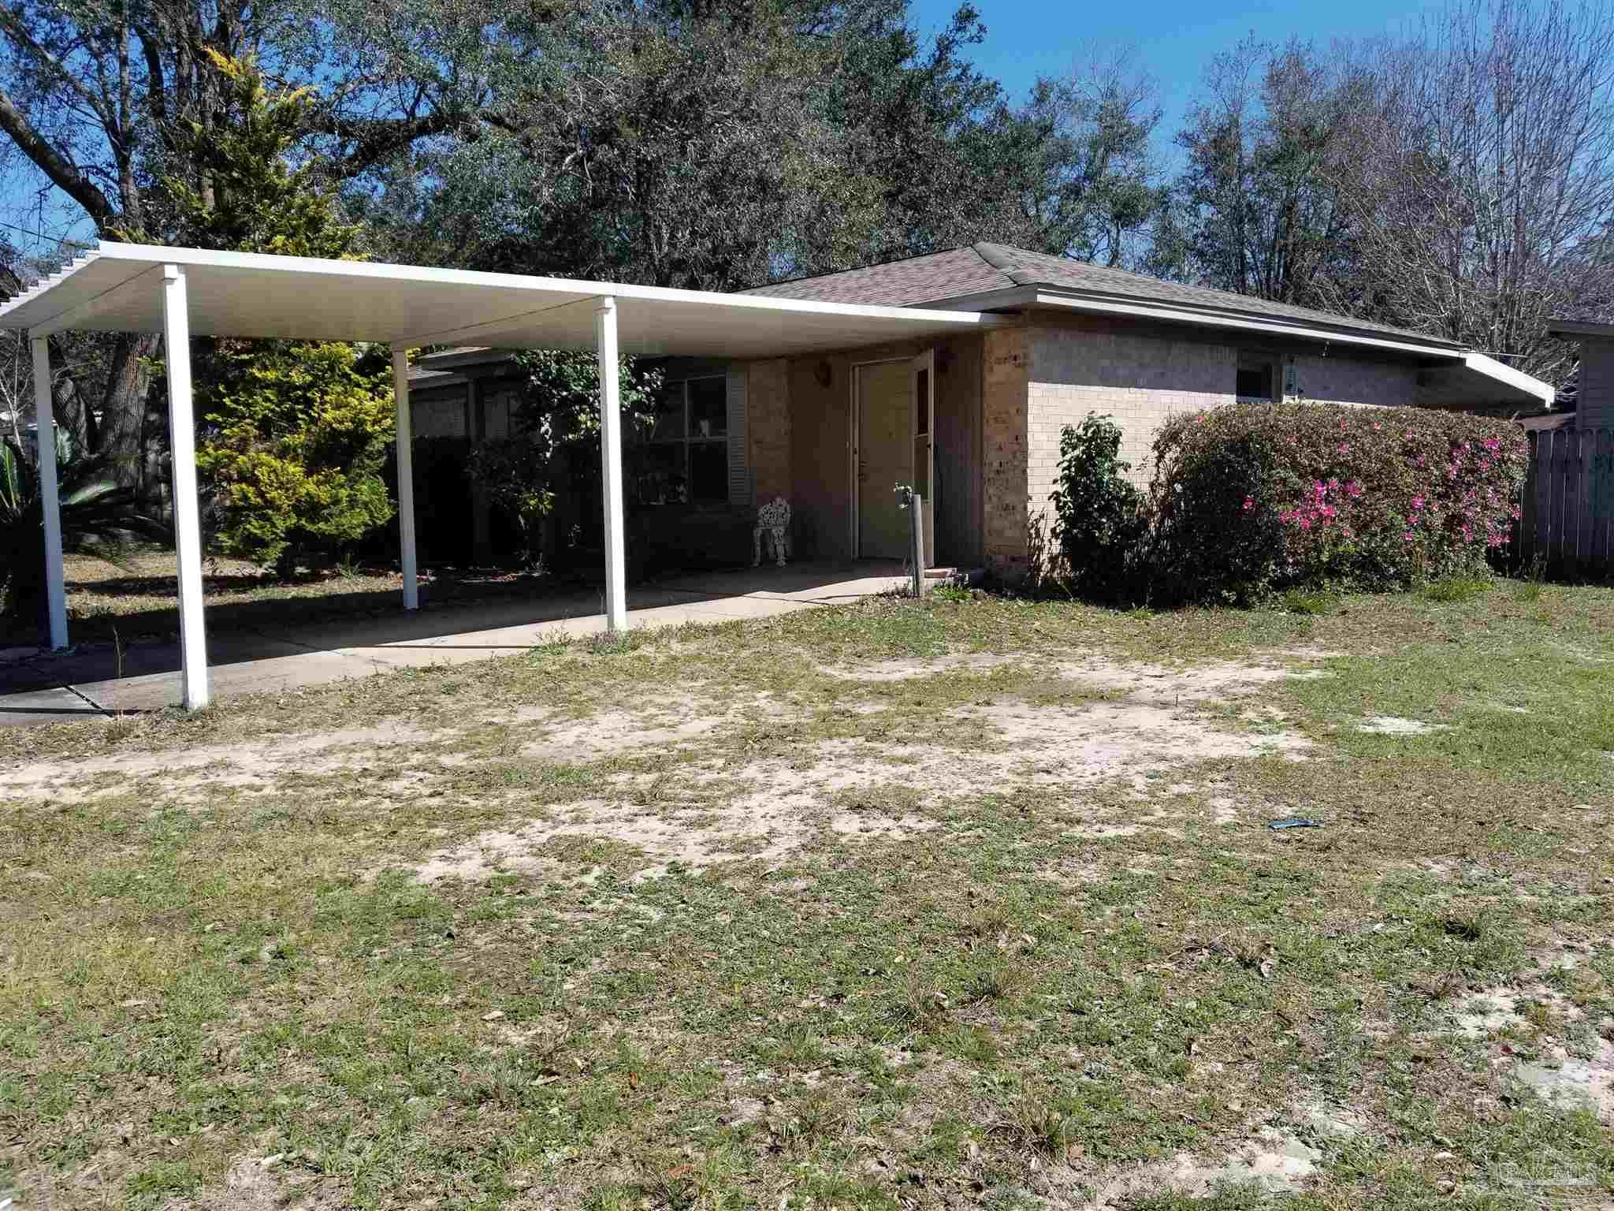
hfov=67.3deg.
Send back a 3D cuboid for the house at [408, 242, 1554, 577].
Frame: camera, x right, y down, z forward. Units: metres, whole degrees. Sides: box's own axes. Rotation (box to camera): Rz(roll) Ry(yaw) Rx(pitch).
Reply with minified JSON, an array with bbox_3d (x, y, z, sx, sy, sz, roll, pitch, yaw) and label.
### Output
[{"bbox_3d":[1.483,-3.063,18.897,12.210,4.000,14.300,-5,8,-39],"label":"house"}]

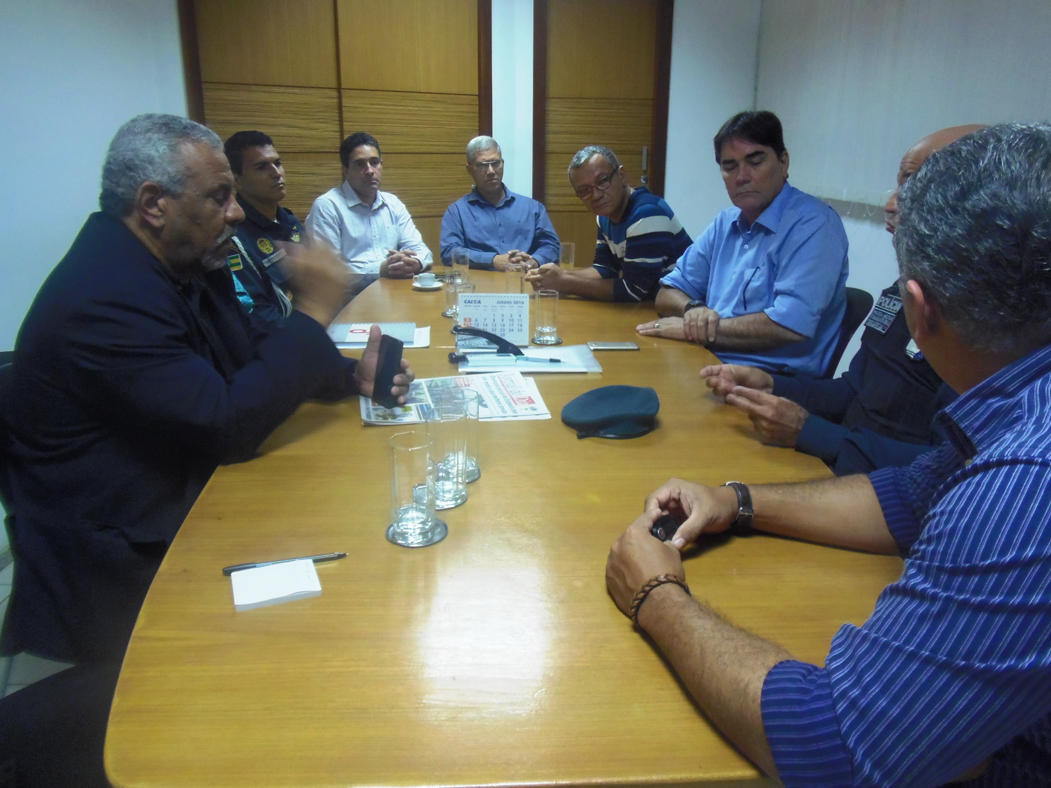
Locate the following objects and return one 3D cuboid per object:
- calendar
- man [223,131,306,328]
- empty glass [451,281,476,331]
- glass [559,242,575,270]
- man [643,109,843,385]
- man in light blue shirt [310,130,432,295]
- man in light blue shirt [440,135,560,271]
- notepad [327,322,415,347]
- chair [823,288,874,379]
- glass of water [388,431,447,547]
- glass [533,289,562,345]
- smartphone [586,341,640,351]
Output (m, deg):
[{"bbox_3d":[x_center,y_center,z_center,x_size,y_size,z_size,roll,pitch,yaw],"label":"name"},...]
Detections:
[{"bbox_3d":[-0.086,-0.204,1.966,0.191,0.137,0.080,1,18,3],"label":"calendar"},{"bbox_3d":[-0.878,-0.244,2.622,0.750,1.330,0.550,17,25,39],"label":"man"},{"bbox_3d":[-0.188,-0.266,2.221,0.067,0.138,0.067,0,19,0],"label":"empty glass"},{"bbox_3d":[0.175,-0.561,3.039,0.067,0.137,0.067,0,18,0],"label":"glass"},{"bbox_3d":[0.621,-0.079,2.115,0.800,1.360,0.580,-13,23,-35],"label":"man"},{"bbox_3d":[-0.637,-0.404,3.116,0.560,1.320,0.750,-10,21,-27],"label":"man in light blue shirt"},{"bbox_3d":[-0.117,-0.503,3.419,0.560,1.320,0.720,-1,19,-3],"label":"man in light blue shirt"},{"bbox_3d":[-0.465,-0.170,2.126,0.280,0.017,0.220,-1,19,-4],"label":"notepad"},{"bbox_3d":[0.590,0.111,2.166,0.570,0.900,0.540,-6,19,-16],"label":"chair"},{"bbox_3d":[-0.148,0.124,0.976,0.083,0.138,0.083,0,18,0],"label":"glass of water"},{"bbox_3d":[0.060,-0.212,1.985,0.083,0.138,0.083,0,18,0],"label":"glass"},{"bbox_3d":[0.244,-0.132,2.035,0.138,0.007,0.067,0,19,-2],"label":"smartphone"}]

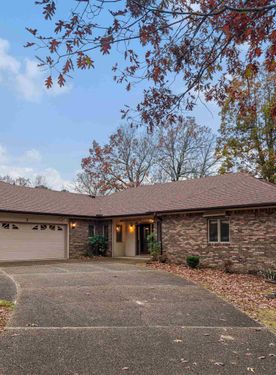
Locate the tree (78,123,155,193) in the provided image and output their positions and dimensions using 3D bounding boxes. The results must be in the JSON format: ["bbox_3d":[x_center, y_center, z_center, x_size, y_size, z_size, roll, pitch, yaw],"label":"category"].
[{"bbox_3d":[-2.400,0.800,39.500,9.200,15.600,9.000,0,-8,0],"label":"tree"}]

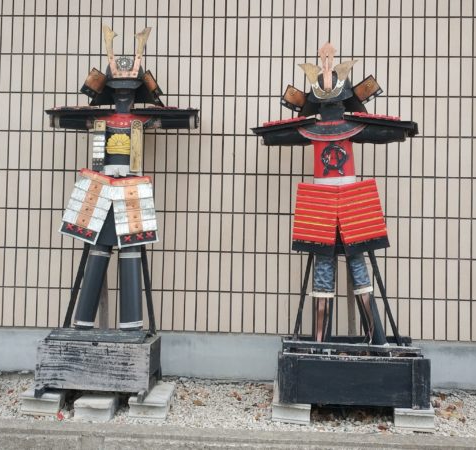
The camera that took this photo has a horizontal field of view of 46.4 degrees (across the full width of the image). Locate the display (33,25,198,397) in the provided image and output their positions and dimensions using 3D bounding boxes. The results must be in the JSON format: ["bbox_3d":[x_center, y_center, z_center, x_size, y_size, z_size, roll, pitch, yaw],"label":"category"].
[{"bbox_3d":[-0.605,-0.086,2.900,0.820,1.900,0.420,1,-2,3],"label":"display"}]

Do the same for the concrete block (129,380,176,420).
[{"bbox_3d":[-0.442,0.918,2.885,0.190,0.100,0.390,1,-2,2],"label":"concrete block"}]

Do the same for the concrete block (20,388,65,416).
[{"bbox_3d":[-0.965,0.906,2.890,0.190,0.100,0.390,1,-2,2],"label":"concrete block"}]

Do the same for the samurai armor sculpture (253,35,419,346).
[{"bbox_3d":[0.508,-0.154,2.870,0.850,1.535,0.340,1,-2,3],"label":"samurai armor sculpture"}]

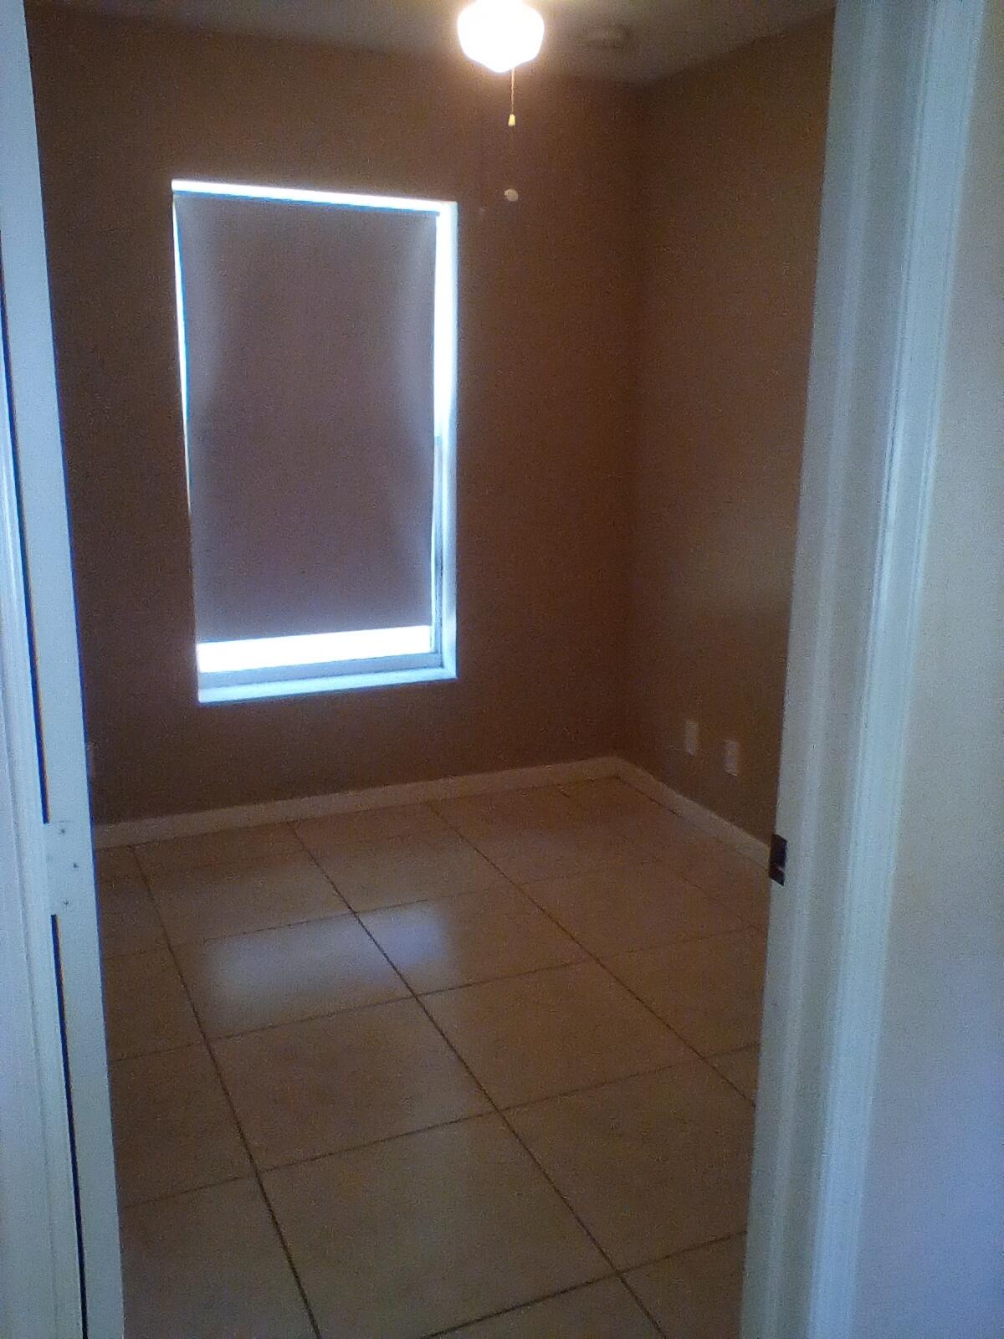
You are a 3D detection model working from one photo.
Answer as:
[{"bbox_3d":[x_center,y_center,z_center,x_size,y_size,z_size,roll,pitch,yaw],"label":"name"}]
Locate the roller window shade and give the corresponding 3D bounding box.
[{"bbox_3d":[-0.593,-0.782,3.874,0.840,1.375,0.050,-6,15,-23],"label":"roller window shade"}]

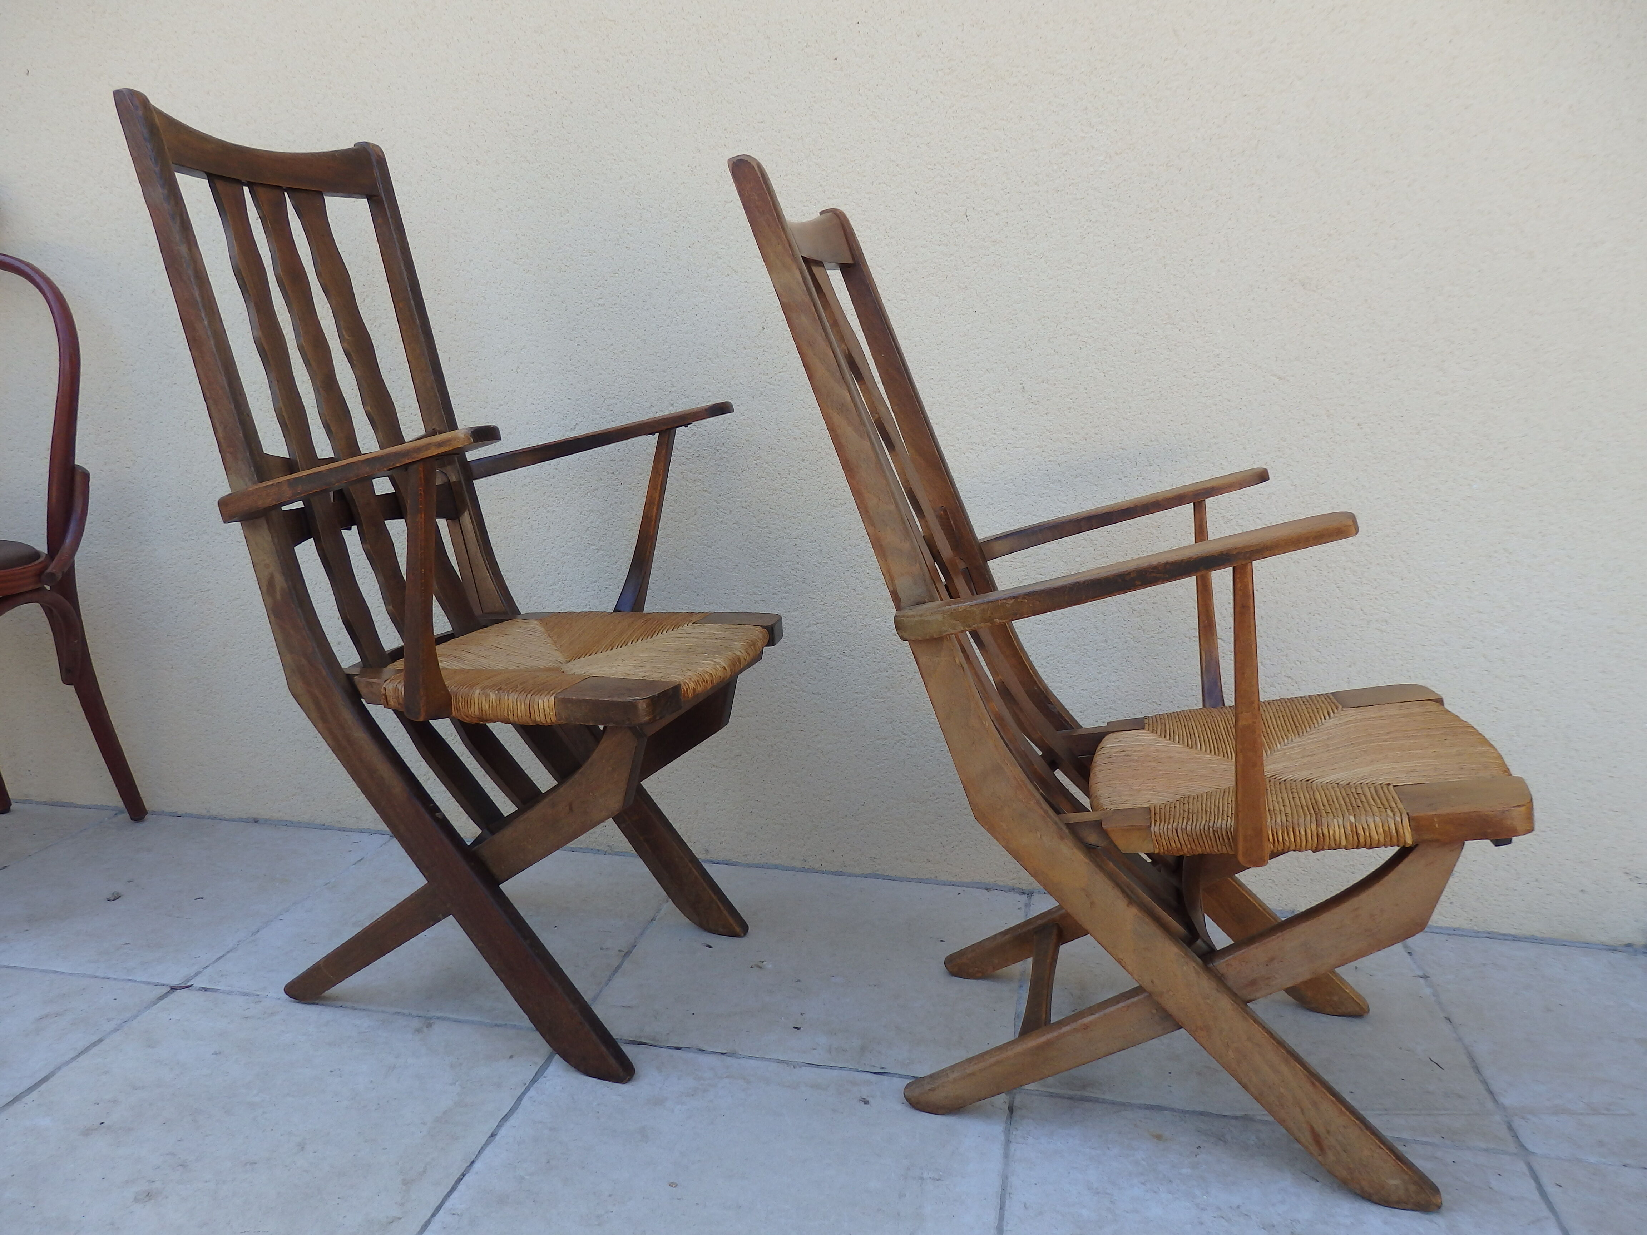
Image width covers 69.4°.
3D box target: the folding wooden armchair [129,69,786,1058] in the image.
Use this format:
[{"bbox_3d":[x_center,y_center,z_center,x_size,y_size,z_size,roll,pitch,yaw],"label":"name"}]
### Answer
[{"bbox_3d":[-0.384,-0.055,1.422,0.609,1.037,0.597,5,13,17],"label":"folding wooden armchair"}]

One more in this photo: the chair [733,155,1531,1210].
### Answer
[{"bbox_3d":[0.307,0.036,1.255,0.719,0.947,0.570,4,13,13],"label":"chair"}]

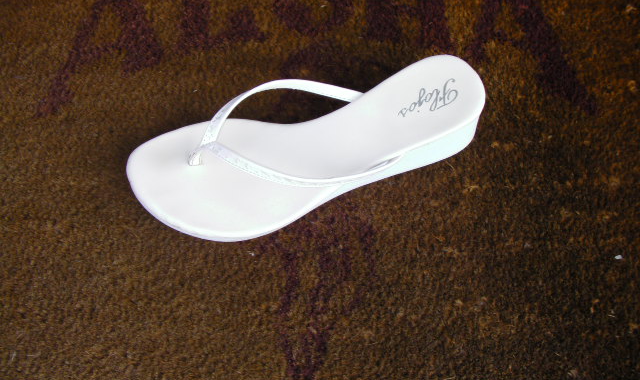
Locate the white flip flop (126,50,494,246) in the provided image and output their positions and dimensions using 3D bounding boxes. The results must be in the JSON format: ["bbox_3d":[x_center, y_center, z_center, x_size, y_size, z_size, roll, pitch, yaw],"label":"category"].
[{"bbox_3d":[-0.007,-0.028,0.476,0.250,0.060,0.094,-11,65,-5],"label":"white flip flop"}]

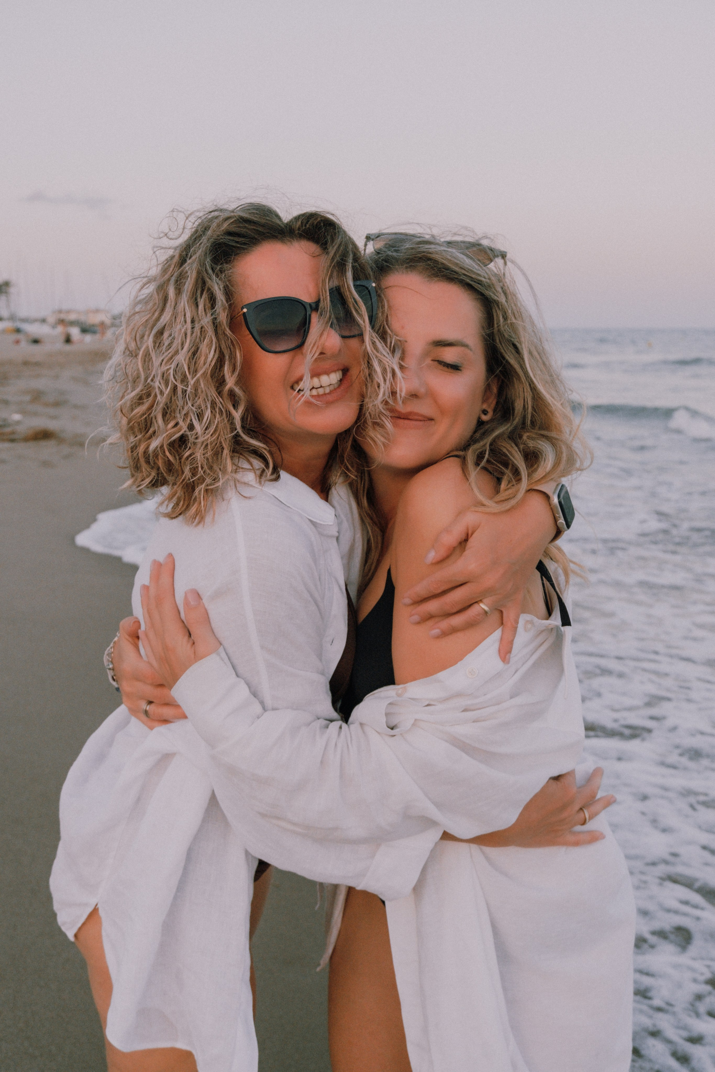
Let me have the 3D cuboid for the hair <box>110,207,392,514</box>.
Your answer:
[{"bbox_3d":[-0.107,-0.175,1.110,0.275,0.320,0.250,-10,12,-26],"label":"hair"}]

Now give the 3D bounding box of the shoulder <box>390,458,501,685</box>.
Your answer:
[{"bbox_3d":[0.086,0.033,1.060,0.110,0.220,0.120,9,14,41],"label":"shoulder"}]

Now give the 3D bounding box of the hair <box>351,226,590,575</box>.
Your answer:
[{"bbox_3d":[0.117,-0.132,1.140,0.240,0.350,0.230,9,11,21],"label":"hair"}]

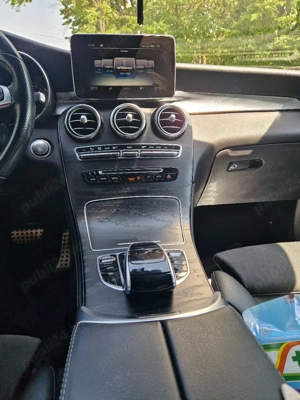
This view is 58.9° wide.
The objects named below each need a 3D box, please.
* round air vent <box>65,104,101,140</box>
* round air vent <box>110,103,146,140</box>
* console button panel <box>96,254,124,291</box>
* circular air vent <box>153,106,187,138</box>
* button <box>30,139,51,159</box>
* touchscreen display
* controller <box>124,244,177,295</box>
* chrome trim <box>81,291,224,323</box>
[{"bbox_3d":[-0.137,-0.158,0.541,0.072,0.072,0.022,-3,3,-8],"label":"round air vent"},{"bbox_3d":[-0.045,-0.162,0.552,0.073,0.073,0.028,-3,3,-8],"label":"round air vent"},{"bbox_3d":[-0.065,0.121,0.440,0.043,0.014,0.068,-3,37,-8],"label":"console button panel"},{"bbox_3d":[0.042,-0.165,0.561,0.071,0.071,0.028,-3,3,-8],"label":"circular air vent"},{"bbox_3d":[-0.219,-0.103,0.533,0.040,0.040,0.016,-3,5,-8],"label":"button"},{"bbox_3d":[-0.054,-0.280,0.565,0.213,0.124,0.024,-3,9,-8],"label":"touchscreen display"},{"bbox_3d":[-0.001,0.109,0.427,0.073,0.042,0.098,-3,35,-8],"label":"controller"},{"bbox_3d":[0.003,0.157,0.395,0.215,0.025,0.038,-3,28,-8],"label":"chrome trim"}]

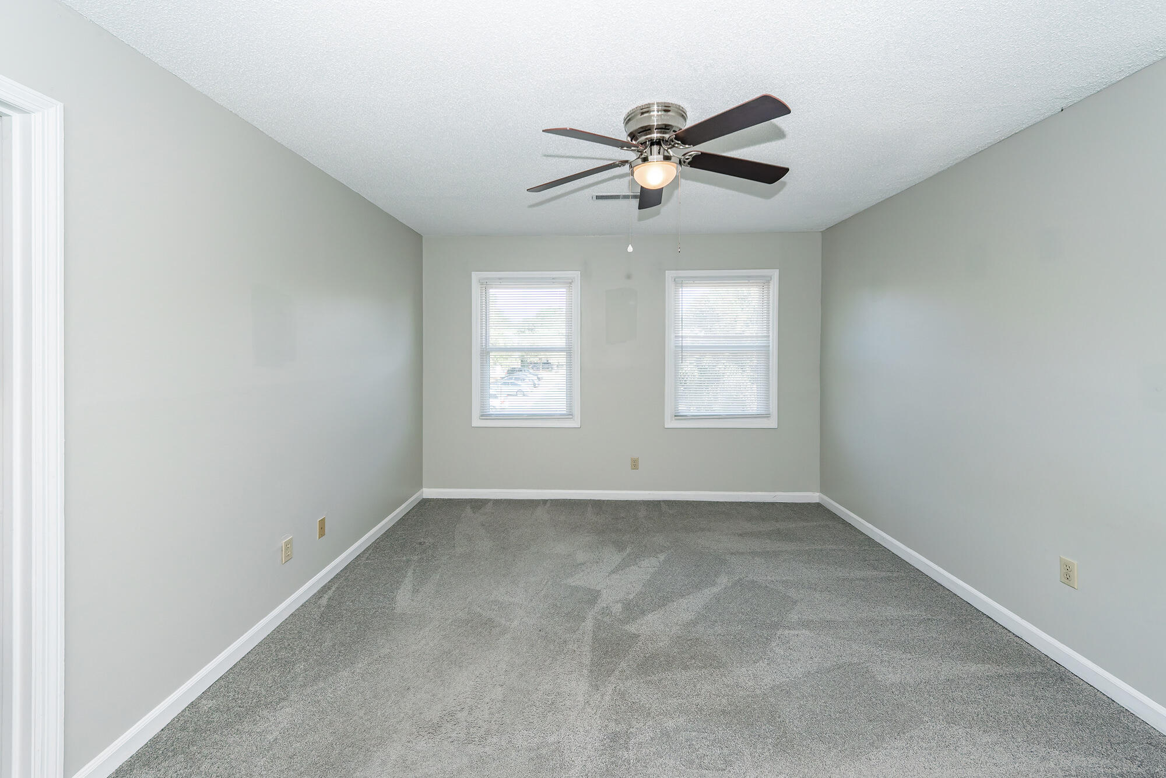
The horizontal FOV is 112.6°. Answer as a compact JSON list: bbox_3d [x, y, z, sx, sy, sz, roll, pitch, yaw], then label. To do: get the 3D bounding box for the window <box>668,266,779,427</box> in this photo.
[{"bbox_3d":[1.252,-0.351,3.542,1.003,1.414,0.100,0,3,2],"label":"window"}]

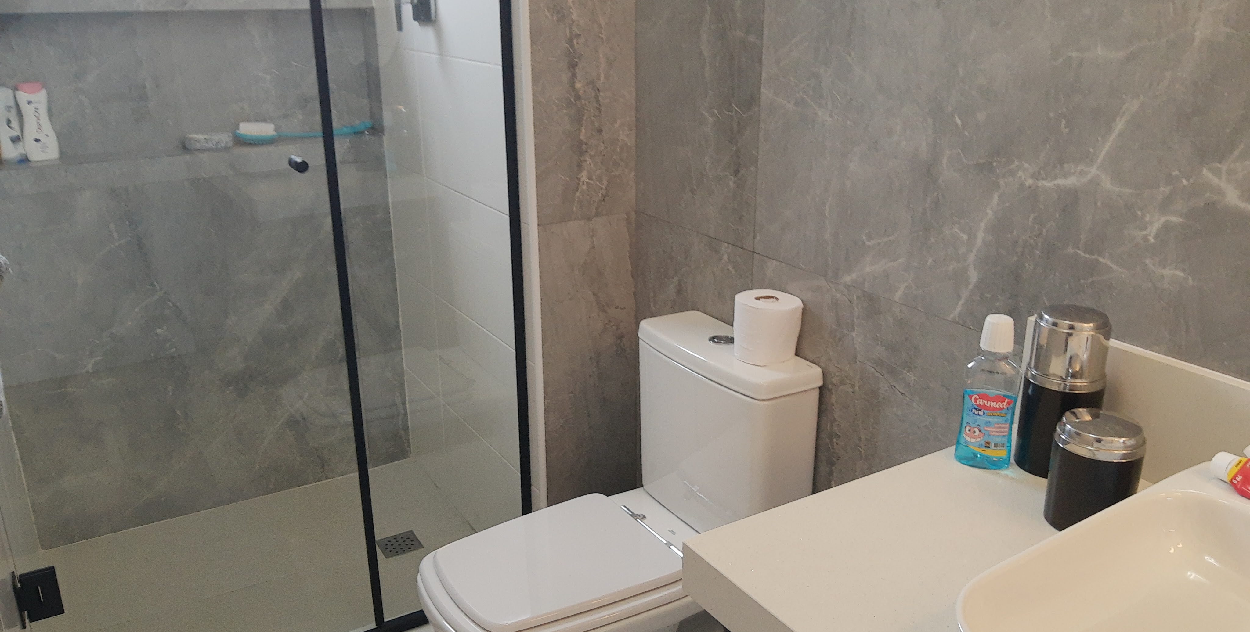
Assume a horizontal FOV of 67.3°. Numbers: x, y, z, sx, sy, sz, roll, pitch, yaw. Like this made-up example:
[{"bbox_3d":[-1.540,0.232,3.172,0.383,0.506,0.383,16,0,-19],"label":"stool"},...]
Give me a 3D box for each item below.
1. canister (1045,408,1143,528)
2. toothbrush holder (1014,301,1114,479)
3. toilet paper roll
[{"bbox_3d":[0.493,0.166,0.987,0.086,0.114,0.086,-11,21,-29],"label":"canister"},{"bbox_3d":[0.513,0.088,1.099,0.086,0.189,0.086,-11,21,-29],"label":"toothbrush holder"},{"bbox_3d":[0.242,0.019,1.593,0.112,0.098,0.112,0,19,0],"label":"toilet paper roll"}]

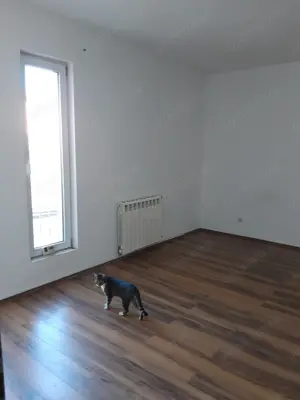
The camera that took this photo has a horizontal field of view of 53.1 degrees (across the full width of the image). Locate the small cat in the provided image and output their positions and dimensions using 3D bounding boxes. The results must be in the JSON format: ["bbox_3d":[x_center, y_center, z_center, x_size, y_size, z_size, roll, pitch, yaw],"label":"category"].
[{"bbox_3d":[-0.254,0.832,2.613,0.540,0.295,0.140,7,11,32],"label":"small cat"}]

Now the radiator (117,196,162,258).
[{"bbox_3d":[-0.113,0.310,3.941,0.095,0.640,0.769,9,13,40],"label":"radiator"}]

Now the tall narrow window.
[{"bbox_3d":[-1.033,-0.390,3.021,0.080,1.898,0.510,9,13,40],"label":"tall narrow window"}]

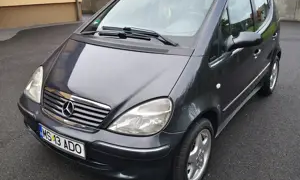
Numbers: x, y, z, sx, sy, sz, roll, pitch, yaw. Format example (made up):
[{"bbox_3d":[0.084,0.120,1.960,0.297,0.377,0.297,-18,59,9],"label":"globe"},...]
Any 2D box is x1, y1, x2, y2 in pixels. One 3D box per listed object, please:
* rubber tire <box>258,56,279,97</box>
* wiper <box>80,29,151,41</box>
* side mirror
[{"bbox_3d":[1.696,-0.204,4.013,0.195,0.578,0.578,13,24,33],"label":"rubber tire"},{"bbox_3d":[-0.342,-0.501,2.489,0.860,0.080,0.100,15,25,37],"label":"wiper"},{"bbox_3d":[0.765,-0.387,2.235,0.220,0.165,0.180,13,24,33],"label":"side mirror"}]

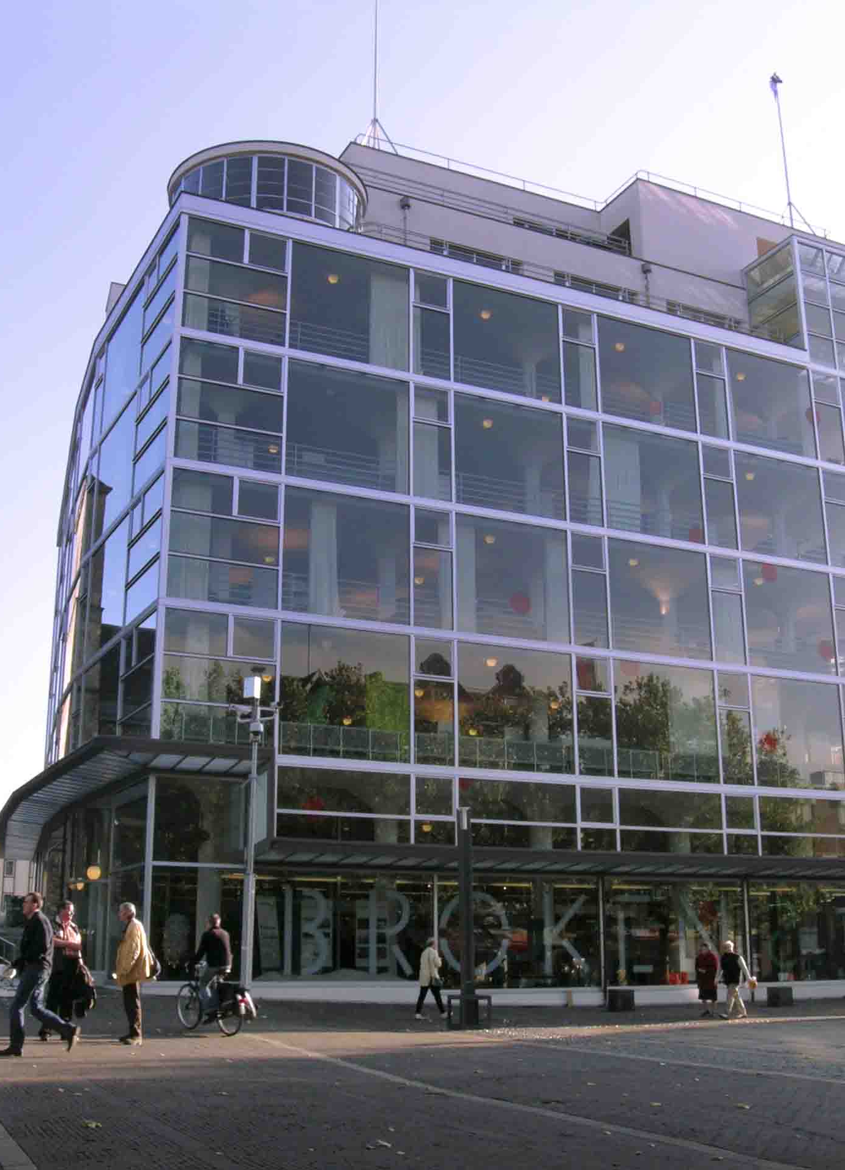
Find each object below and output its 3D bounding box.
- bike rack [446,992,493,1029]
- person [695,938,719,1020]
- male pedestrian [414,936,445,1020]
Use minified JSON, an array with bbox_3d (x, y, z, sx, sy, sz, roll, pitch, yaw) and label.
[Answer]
[{"bbox_3d":[0.930,8.402,24.836,0.650,0.640,0.620,7,-17,-25],"label":"bike rack"},{"bbox_3d":[6.392,8.927,28.623,0.420,1.620,0.520,15,-22,-42],"label":"person"},{"bbox_3d":[0.152,8.408,27.032,0.620,1.680,0.480,6,-17,-21],"label":"male pedestrian"}]

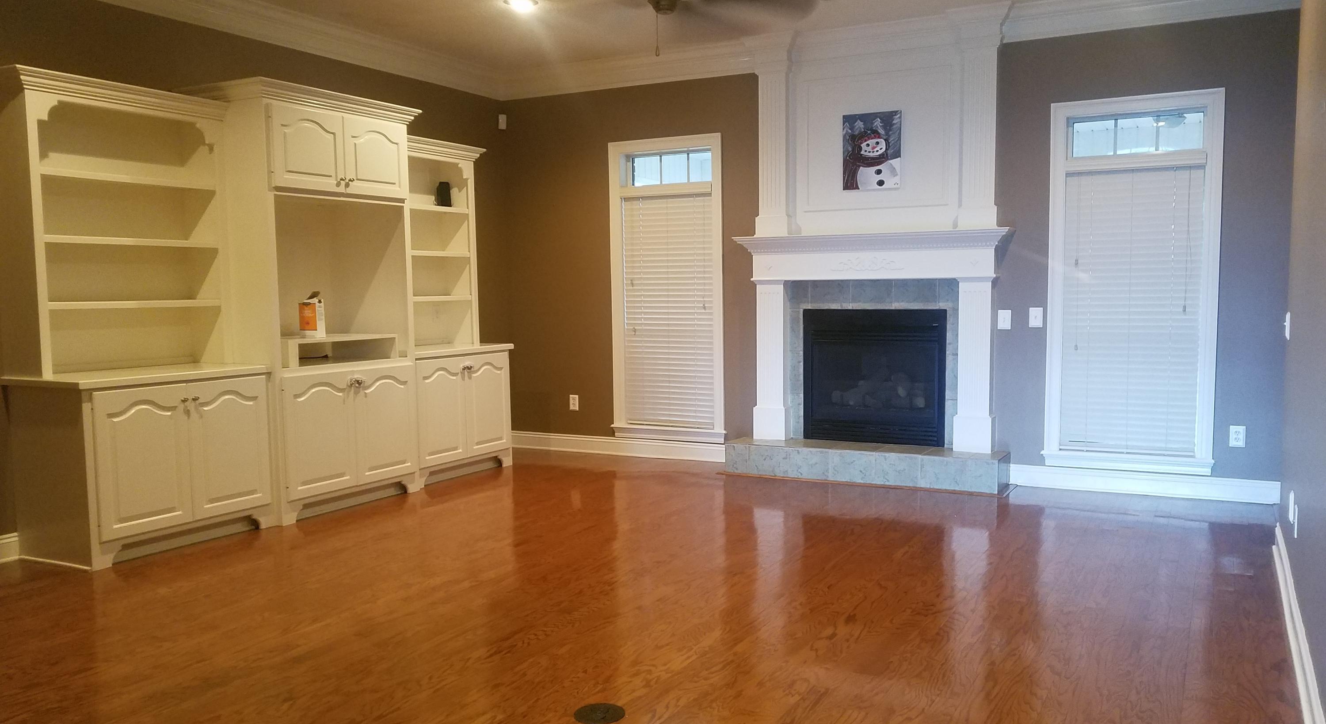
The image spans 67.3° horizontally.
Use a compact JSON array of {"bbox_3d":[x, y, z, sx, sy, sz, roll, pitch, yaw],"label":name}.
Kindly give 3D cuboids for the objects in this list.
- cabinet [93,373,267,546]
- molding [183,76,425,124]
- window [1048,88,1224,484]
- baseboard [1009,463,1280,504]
[{"bbox_3d":[-2.716,0.485,5.379,0.506,0.776,1.026,2,5,29],"label":"cabinet"},{"bbox_3d":[-2.191,-1.549,6.099,0.729,0.090,1.260,2,5,29],"label":"molding"},{"bbox_3d":[2.880,-0.473,6.148,0.990,2.283,0.121,2,5,29],"label":"window"},{"bbox_3d":[2.963,0.758,6.210,1.520,0.146,0.034,2,5,29],"label":"baseboard"}]

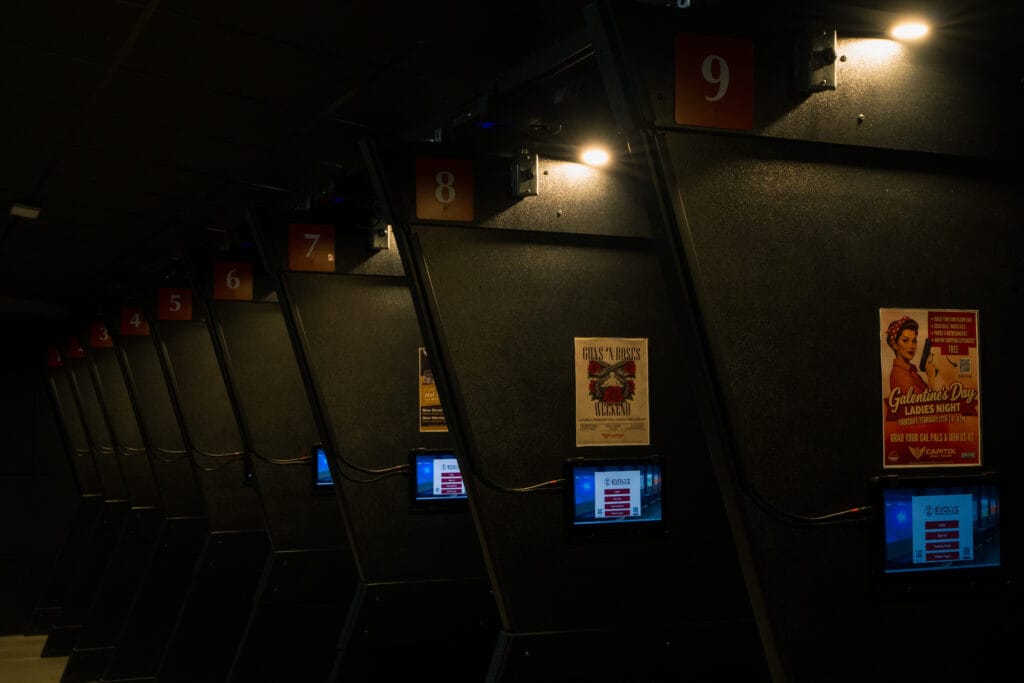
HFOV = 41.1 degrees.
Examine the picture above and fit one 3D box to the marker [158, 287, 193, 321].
[{"bbox_3d":[-1.634,-0.178,6.618,0.158,0.158,0.010,1,-3,-23],"label":"marker"}]

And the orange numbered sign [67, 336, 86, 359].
[{"bbox_3d":[-3.133,0.050,9.877,0.158,0.158,0.010,1,-3,-23],"label":"orange numbered sign"}]

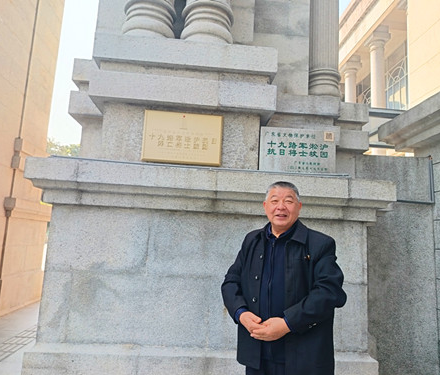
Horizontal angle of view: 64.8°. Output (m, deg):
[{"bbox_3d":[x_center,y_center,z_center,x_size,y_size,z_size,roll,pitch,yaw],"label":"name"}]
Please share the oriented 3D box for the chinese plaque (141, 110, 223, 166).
[{"bbox_3d":[-0.292,-0.390,2.756,0.620,0.410,0.035,3,-8,-4],"label":"chinese plaque"}]

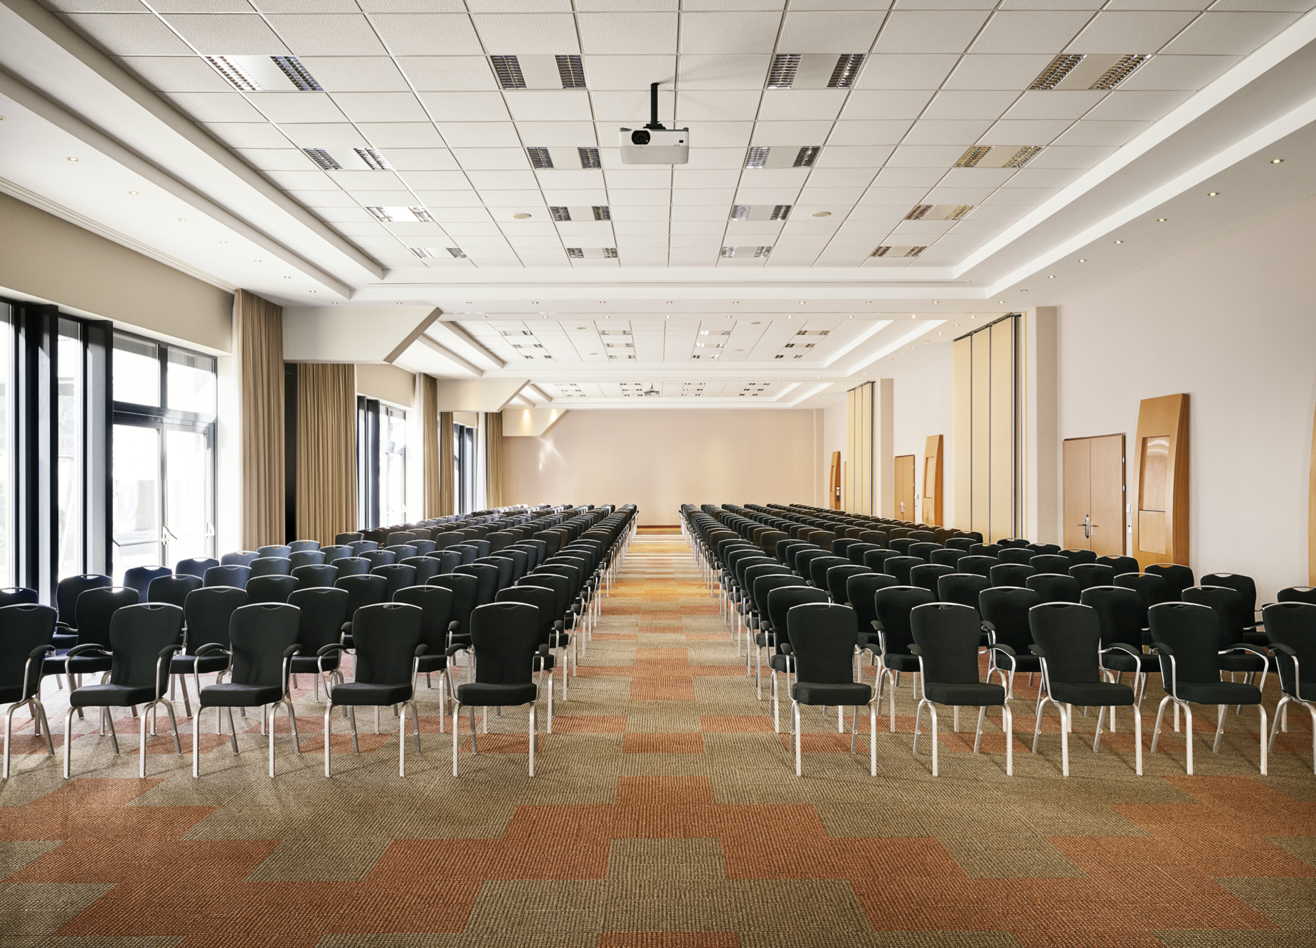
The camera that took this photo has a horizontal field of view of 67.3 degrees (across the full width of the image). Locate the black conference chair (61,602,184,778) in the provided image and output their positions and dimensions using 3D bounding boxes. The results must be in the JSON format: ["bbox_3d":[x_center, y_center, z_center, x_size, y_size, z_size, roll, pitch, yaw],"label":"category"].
[{"bbox_3d":[-3.150,1.272,5.897,0.580,0.925,0.570,0,0,0],"label":"black conference chair"}]

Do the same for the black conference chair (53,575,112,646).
[{"bbox_3d":[-4.540,1.249,7.643,0.580,0.905,0.570,0,-1,0],"label":"black conference chair"}]

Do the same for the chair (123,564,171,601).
[{"bbox_3d":[-4.608,1.303,8.838,0.580,0.925,0.570,0,0,0],"label":"chair"}]

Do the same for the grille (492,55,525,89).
[{"bbox_3d":[-1.045,-2.817,6.933,0.156,0.050,0.560,0,0,0],"label":"grille"}]

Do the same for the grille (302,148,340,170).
[{"bbox_3d":[-2.844,-2.693,8.421,0.170,0.050,0.542,0,0,0],"label":"grille"}]

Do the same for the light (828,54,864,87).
[{"bbox_3d":[1.316,-2.827,6.931,0.168,0.050,0.560,0,0,0],"label":"light"}]

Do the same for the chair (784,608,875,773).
[{"bbox_3d":[1.009,1.246,5.812,0.580,0.913,0.585,0,0,0],"label":"chair"}]

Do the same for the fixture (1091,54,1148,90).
[{"bbox_3d":[3.192,-2.798,6.850,0.150,0.060,0.590,0,-1,0],"label":"fixture"}]

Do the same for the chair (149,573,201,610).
[{"bbox_3d":[-3.921,1.268,7.735,0.575,0.923,0.570,0,-1,0],"label":"chair"}]

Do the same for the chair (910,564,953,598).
[{"bbox_3d":[2.512,1.271,8.803,0.580,0.925,0.570,0,0,0],"label":"chair"}]

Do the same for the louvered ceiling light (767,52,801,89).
[{"bbox_3d":[0.853,-2.735,6.660,0.170,0.060,0.570,0,0,0],"label":"louvered ceiling light"}]

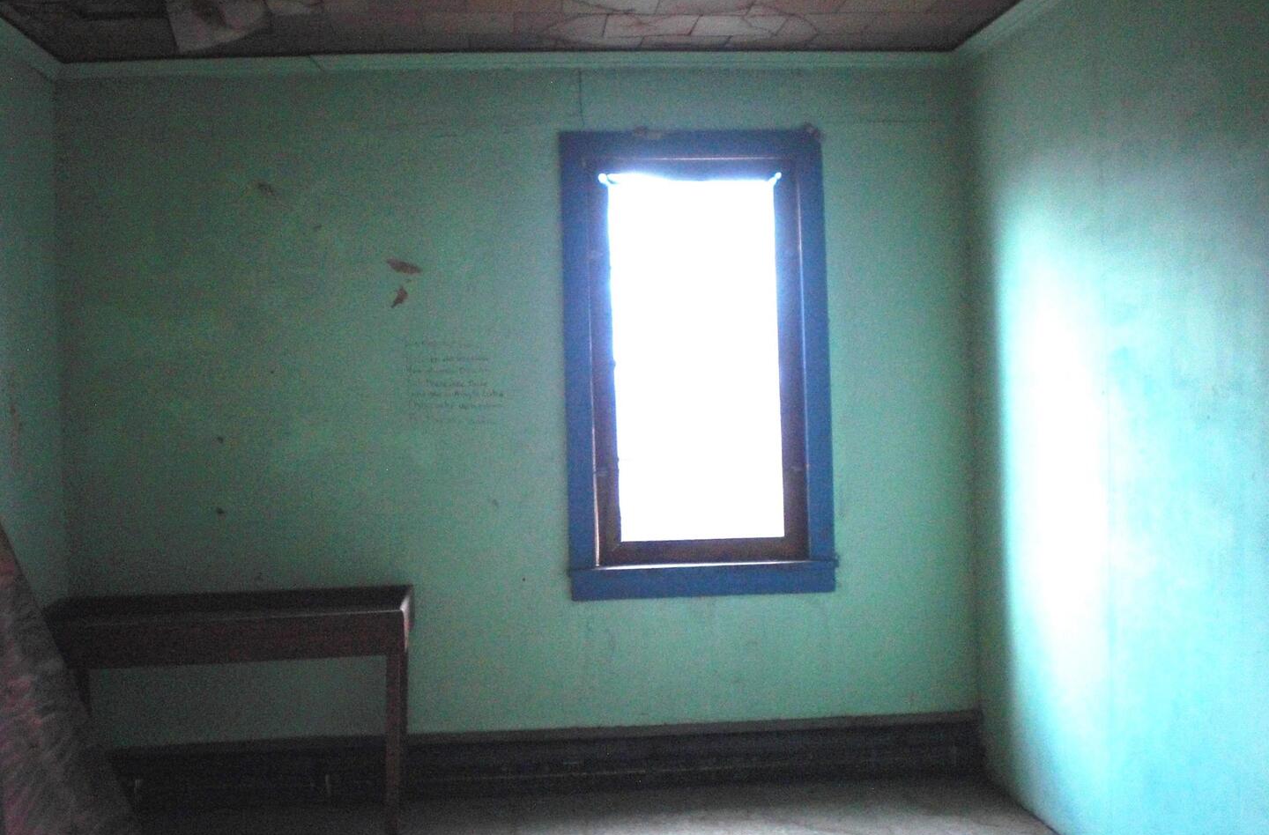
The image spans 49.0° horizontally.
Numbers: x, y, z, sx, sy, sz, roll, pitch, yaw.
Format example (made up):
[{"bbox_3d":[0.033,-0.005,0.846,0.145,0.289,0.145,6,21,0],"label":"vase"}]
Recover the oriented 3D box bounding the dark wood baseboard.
[{"bbox_3d":[-0.342,1.249,5.056,3.292,0.236,0.045,-2,1,-4],"label":"dark wood baseboard"}]

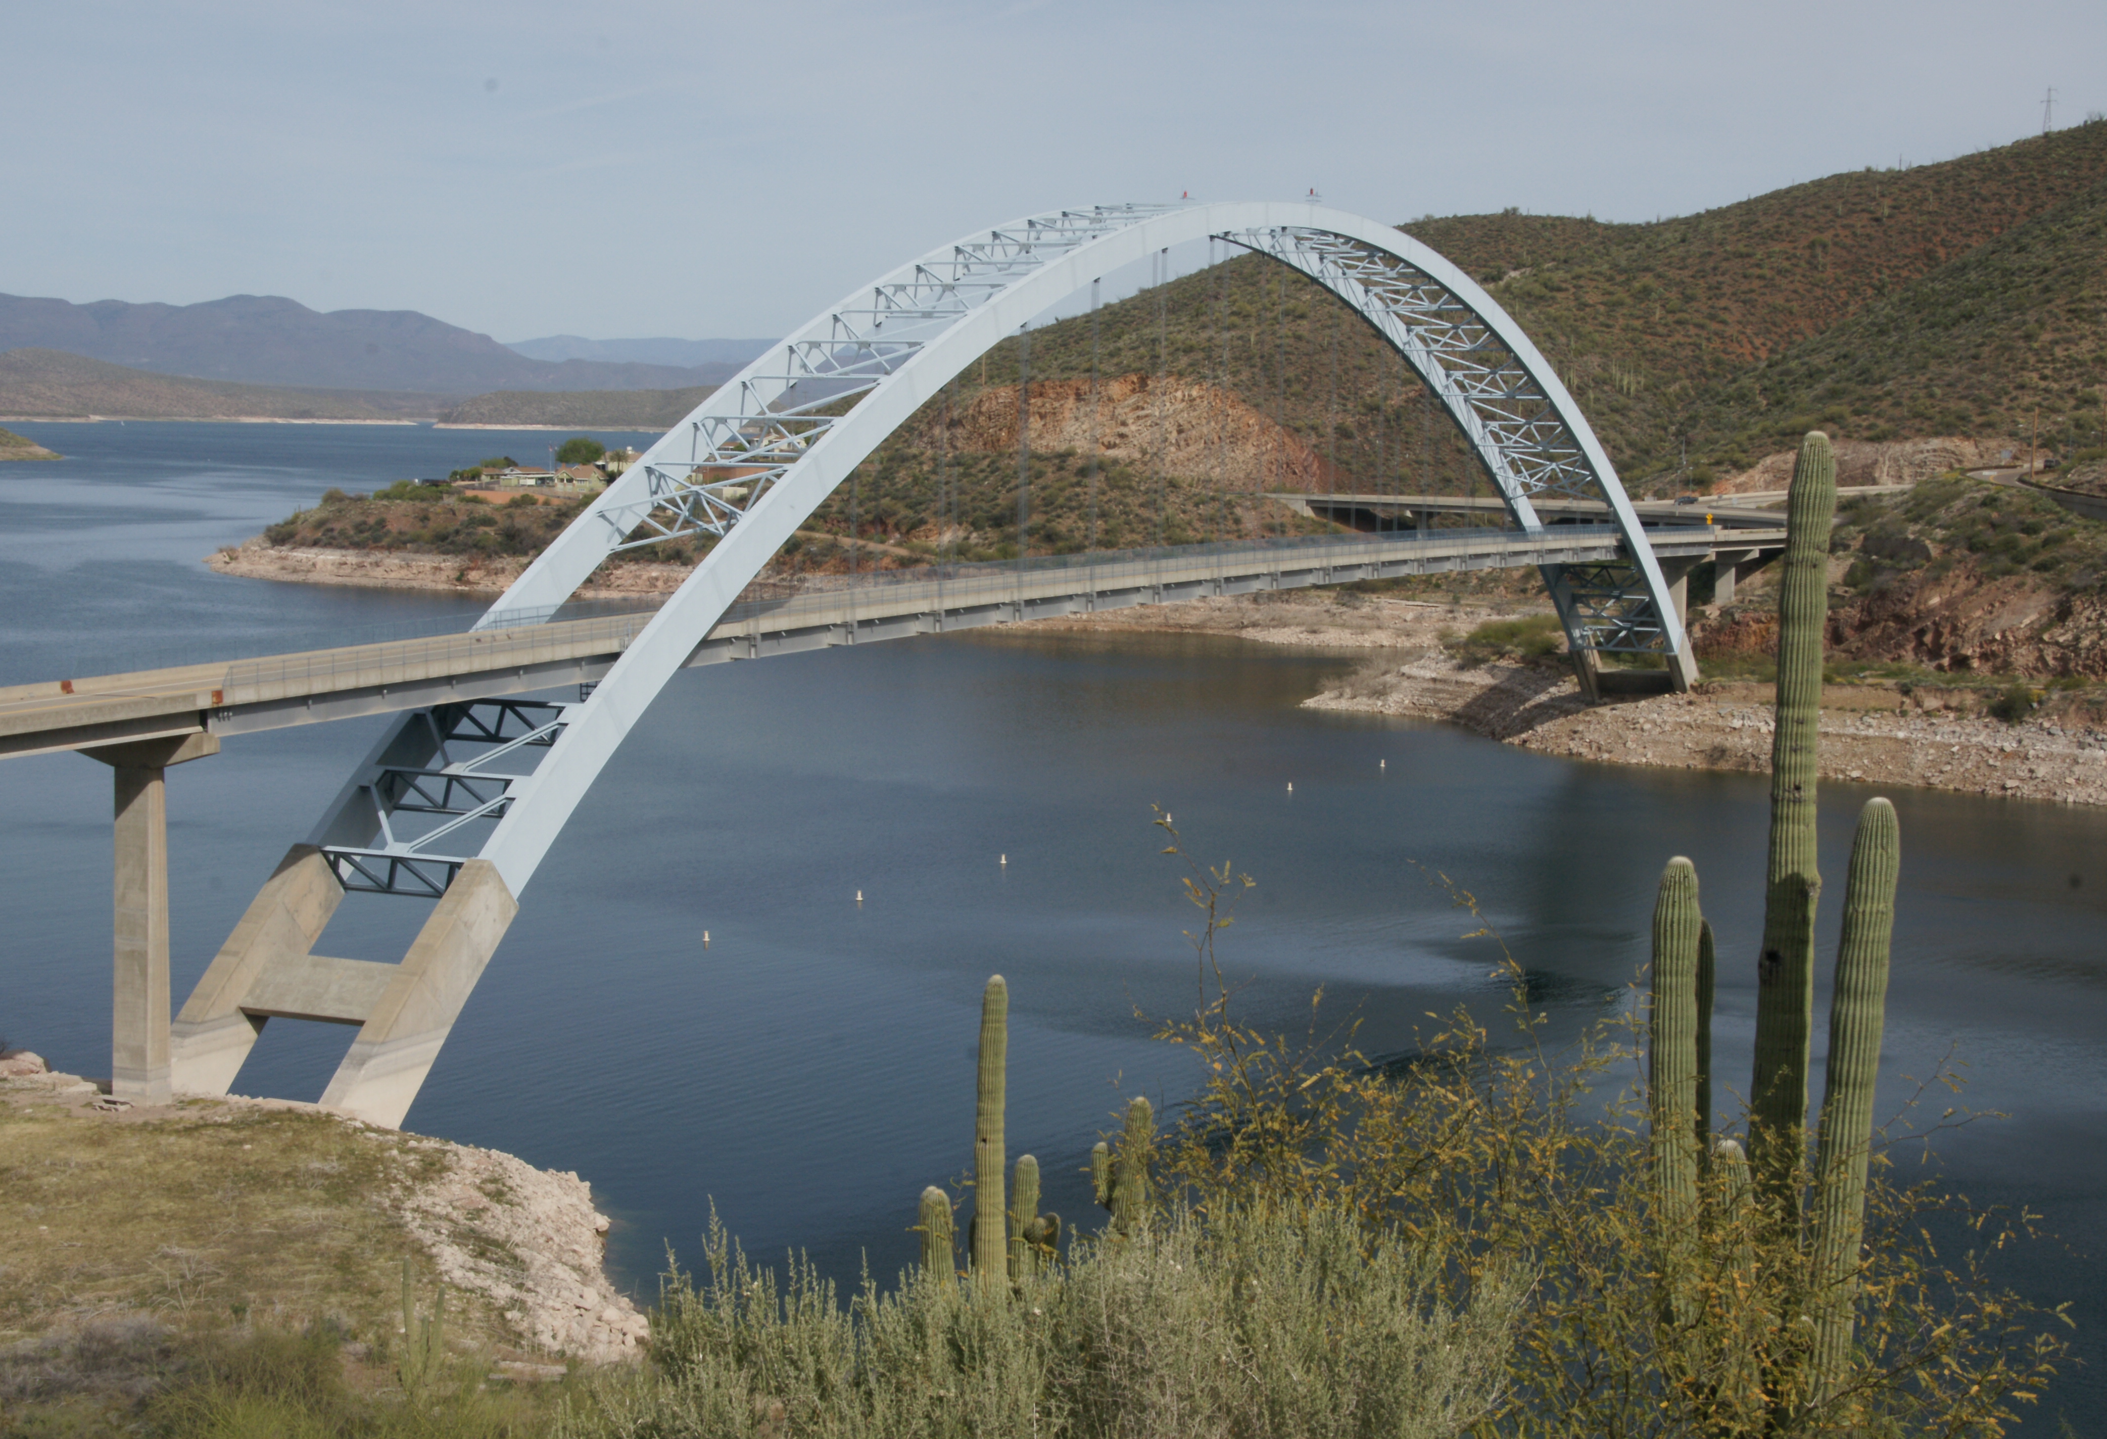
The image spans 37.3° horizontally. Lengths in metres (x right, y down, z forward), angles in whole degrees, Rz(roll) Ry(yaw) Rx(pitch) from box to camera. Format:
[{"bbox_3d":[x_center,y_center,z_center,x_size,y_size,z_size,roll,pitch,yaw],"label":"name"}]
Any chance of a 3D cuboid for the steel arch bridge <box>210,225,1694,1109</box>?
[{"bbox_3d":[20.177,-21.103,347.473,17.238,71.905,323.080,4,6,27],"label":"steel arch bridge"}]

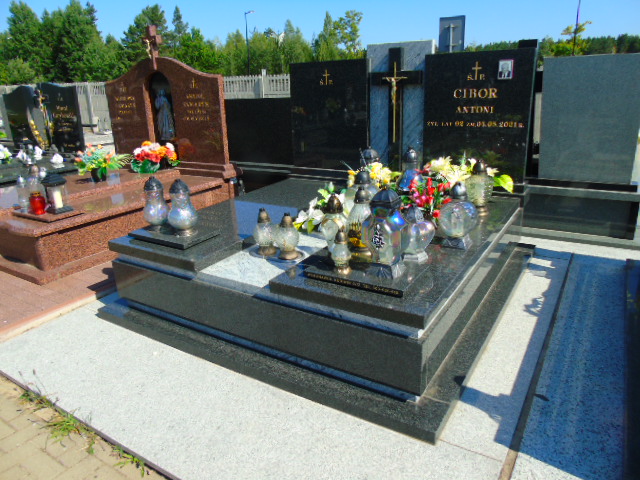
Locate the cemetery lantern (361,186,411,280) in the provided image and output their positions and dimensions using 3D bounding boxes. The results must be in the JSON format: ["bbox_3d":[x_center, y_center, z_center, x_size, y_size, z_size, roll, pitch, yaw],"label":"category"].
[{"bbox_3d":[0.306,-0.044,2.159,0.185,0.401,0.170,9,21,31],"label":"cemetery lantern"}]

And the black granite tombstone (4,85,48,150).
[{"bbox_3d":[-4.522,-1.861,7.112,0.930,0.950,0.100,9,21,31],"label":"black granite tombstone"}]

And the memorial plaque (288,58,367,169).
[{"bbox_3d":[0.100,-1.125,4.222,0.800,0.952,0.080,9,21,31],"label":"memorial plaque"}]

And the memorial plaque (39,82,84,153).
[{"bbox_3d":[-3.362,-1.617,6.147,0.790,0.920,0.090,9,22,31],"label":"memorial plaque"}]

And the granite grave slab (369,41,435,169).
[{"bbox_3d":[0.681,-1.102,3.934,0.570,1.072,0.075,9,21,31],"label":"granite grave slab"}]

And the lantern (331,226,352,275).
[{"bbox_3d":[0.095,0.044,2.044,0.095,0.202,0.095,-2,19,1],"label":"lantern"}]

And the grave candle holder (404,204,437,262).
[{"bbox_3d":[0.457,-0.038,2.172,0.165,0.247,0.125,11,23,35],"label":"grave candle holder"}]

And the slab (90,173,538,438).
[{"bbox_3d":[0.091,0.100,3.050,2.138,0.484,2.120,9,22,31],"label":"slab"}]

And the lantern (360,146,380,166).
[{"bbox_3d":[0.392,-0.560,3.673,0.155,0.349,0.155,9,22,31],"label":"lantern"}]

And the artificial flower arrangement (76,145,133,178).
[{"bbox_3d":[-2.302,-0.785,4.795,0.500,0.360,0.420,9,22,31],"label":"artificial flower arrangement"}]

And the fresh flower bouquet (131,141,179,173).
[{"bbox_3d":[-1.948,-0.973,5.415,0.460,0.335,0.360,9,21,31],"label":"fresh flower bouquet"}]

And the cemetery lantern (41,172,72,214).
[{"bbox_3d":[-2.222,-0.394,3.892,0.175,0.305,0.165,9,21,31],"label":"cemetery lantern"}]

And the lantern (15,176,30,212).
[{"bbox_3d":[-2.557,-0.390,3.949,0.100,0.295,0.100,9,21,31],"label":"lantern"}]

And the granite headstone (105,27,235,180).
[{"bbox_3d":[-1.731,-1.517,5.099,1.900,1.530,0.260,9,22,31],"label":"granite headstone"}]

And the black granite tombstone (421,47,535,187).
[{"bbox_3d":[1.130,-0.885,3.349,0.760,0.908,0.090,9,22,31],"label":"black granite tombstone"}]

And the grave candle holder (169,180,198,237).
[{"bbox_3d":[-0.798,-0.193,2.681,0.165,0.316,0.165,9,22,31],"label":"grave candle holder"}]

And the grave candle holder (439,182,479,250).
[{"bbox_3d":[0.758,-0.135,2.513,0.190,0.353,0.140,9,21,31],"label":"grave candle holder"}]

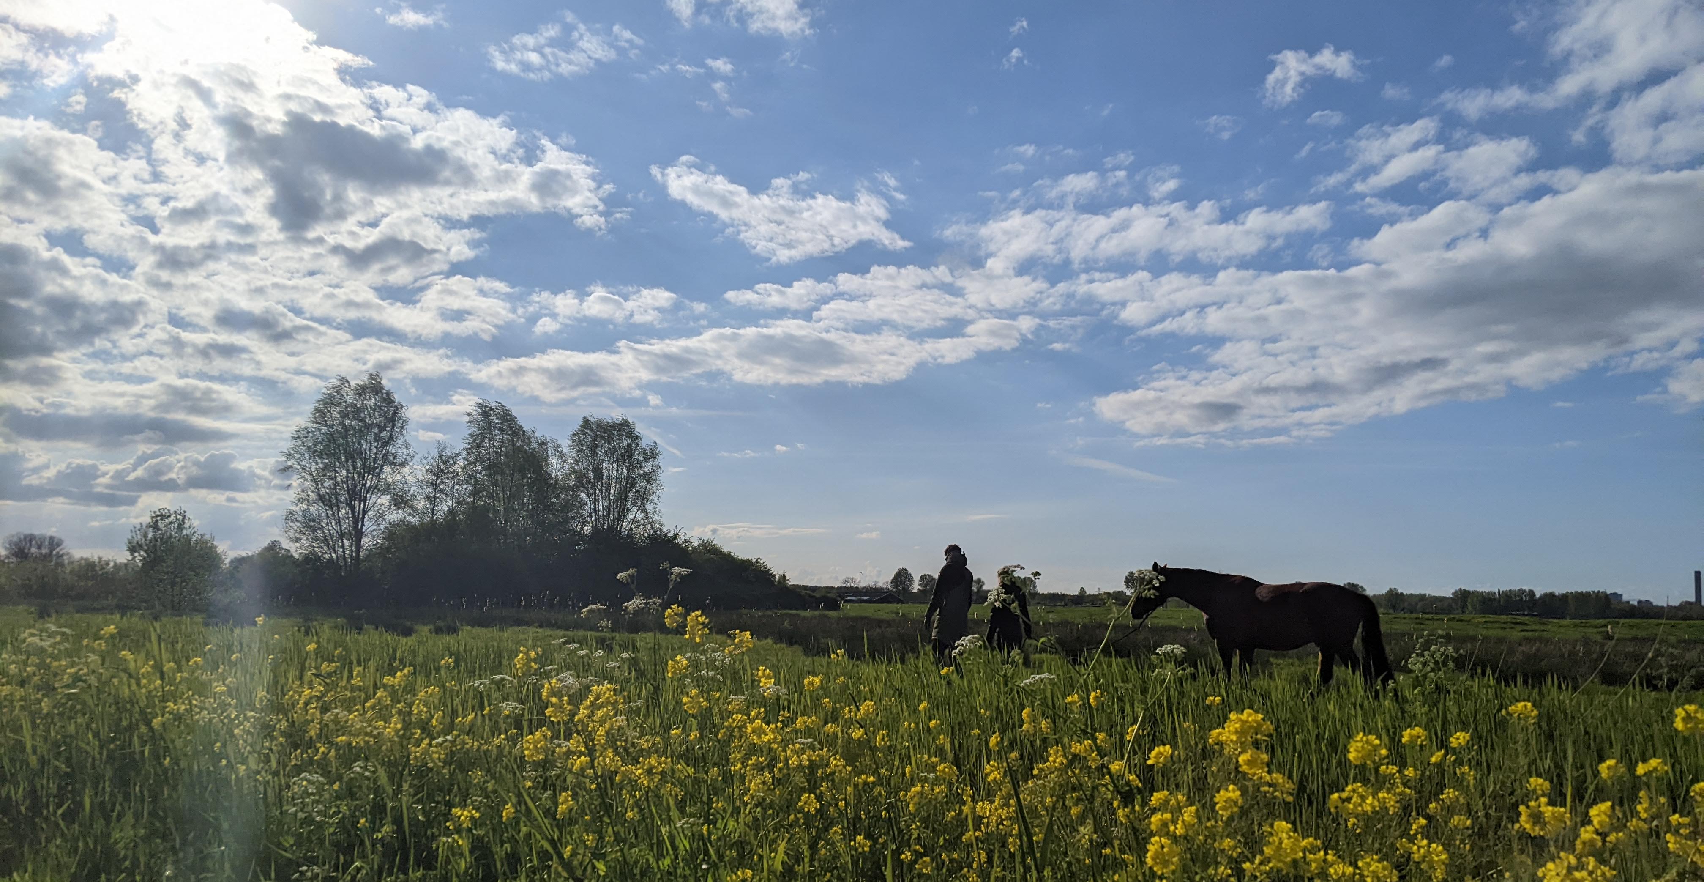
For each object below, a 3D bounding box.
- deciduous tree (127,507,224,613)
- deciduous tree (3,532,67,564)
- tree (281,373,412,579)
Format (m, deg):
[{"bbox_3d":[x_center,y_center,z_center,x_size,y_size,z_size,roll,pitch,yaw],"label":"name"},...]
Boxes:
[{"bbox_3d":[-28.520,4.940,56.000,4.040,4.320,3.840,4,-8,-27],"label":"deciduous tree"},{"bbox_3d":[-92.320,13.970,150.000,7.510,7.360,7.140,5,-8,-31],"label":"deciduous tree"},{"bbox_3d":[-23.600,2.140,62.000,5.840,10.680,5.550,3,-7,-21],"label":"tree"}]

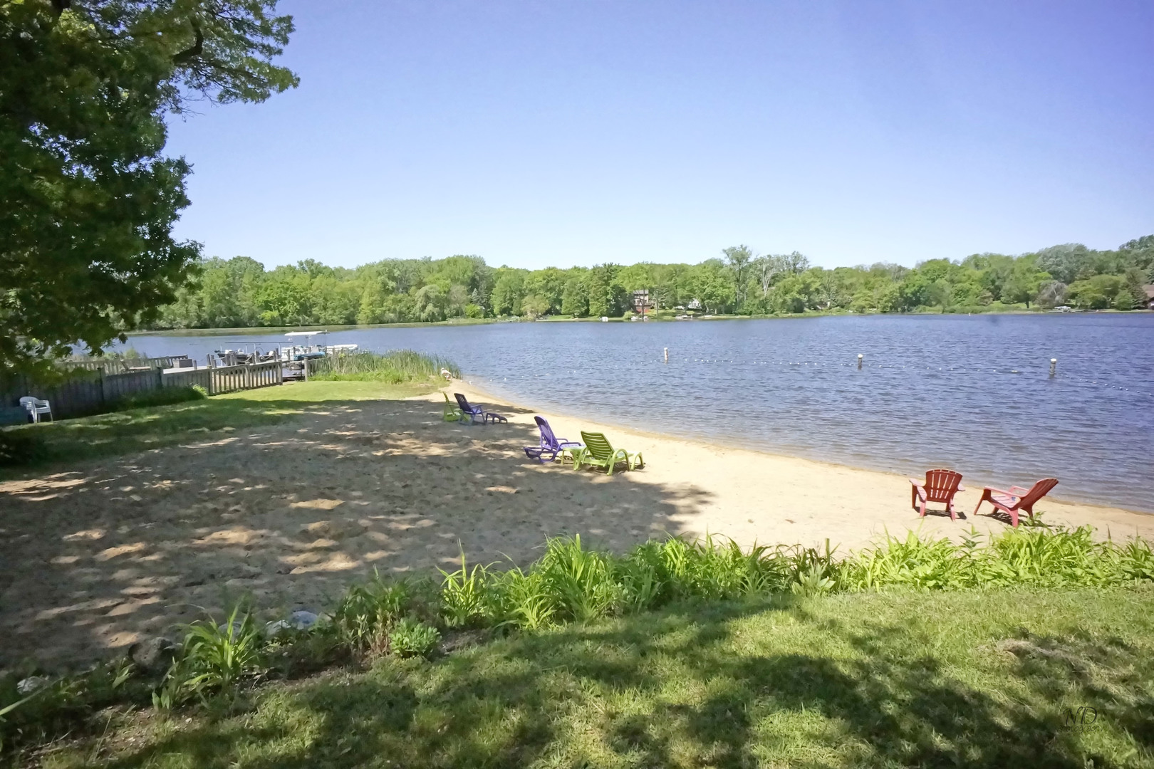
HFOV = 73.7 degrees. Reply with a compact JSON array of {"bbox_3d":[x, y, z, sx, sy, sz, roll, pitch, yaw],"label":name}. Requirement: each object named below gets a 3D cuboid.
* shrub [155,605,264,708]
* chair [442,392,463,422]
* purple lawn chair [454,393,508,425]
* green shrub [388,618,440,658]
[{"bbox_3d":[-2.144,1.567,4.500,0.580,0.480,0.520,0,6,0],"label":"shrub"},{"bbox_3d":[-3.739,0.709,23.900,0.850,0.930,0.630,-2,6,-18],"label":"chair"},{"bbox_3d":[-2.870,0.758,23.100,1.480,0.930,0.620,-3,6,-28],"label":"purple lawn chair"},{"bbox_3d":[-1.058,1.641,5.000,0.320,0.220,0.300,0,6,0],"label":"green shrub"}]

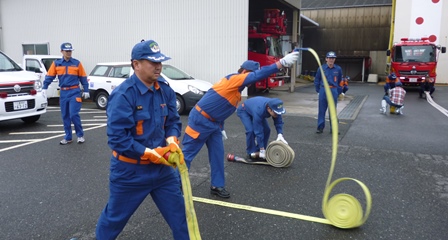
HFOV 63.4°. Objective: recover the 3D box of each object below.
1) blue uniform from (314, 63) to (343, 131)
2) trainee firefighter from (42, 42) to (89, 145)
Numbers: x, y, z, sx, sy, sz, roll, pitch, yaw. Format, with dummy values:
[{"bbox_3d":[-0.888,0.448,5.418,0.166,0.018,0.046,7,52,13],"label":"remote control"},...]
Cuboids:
[{"bbox_3d":[2.191,-0.483,7.560,0.530,1.400,0.320,1,9,9],"label":"blue uniform"},{"bbox_3d":[-2.809,-0.472,6.503,0.720,1.760,0.420,-2,9,-14],"label":"trainee firefighter"}]

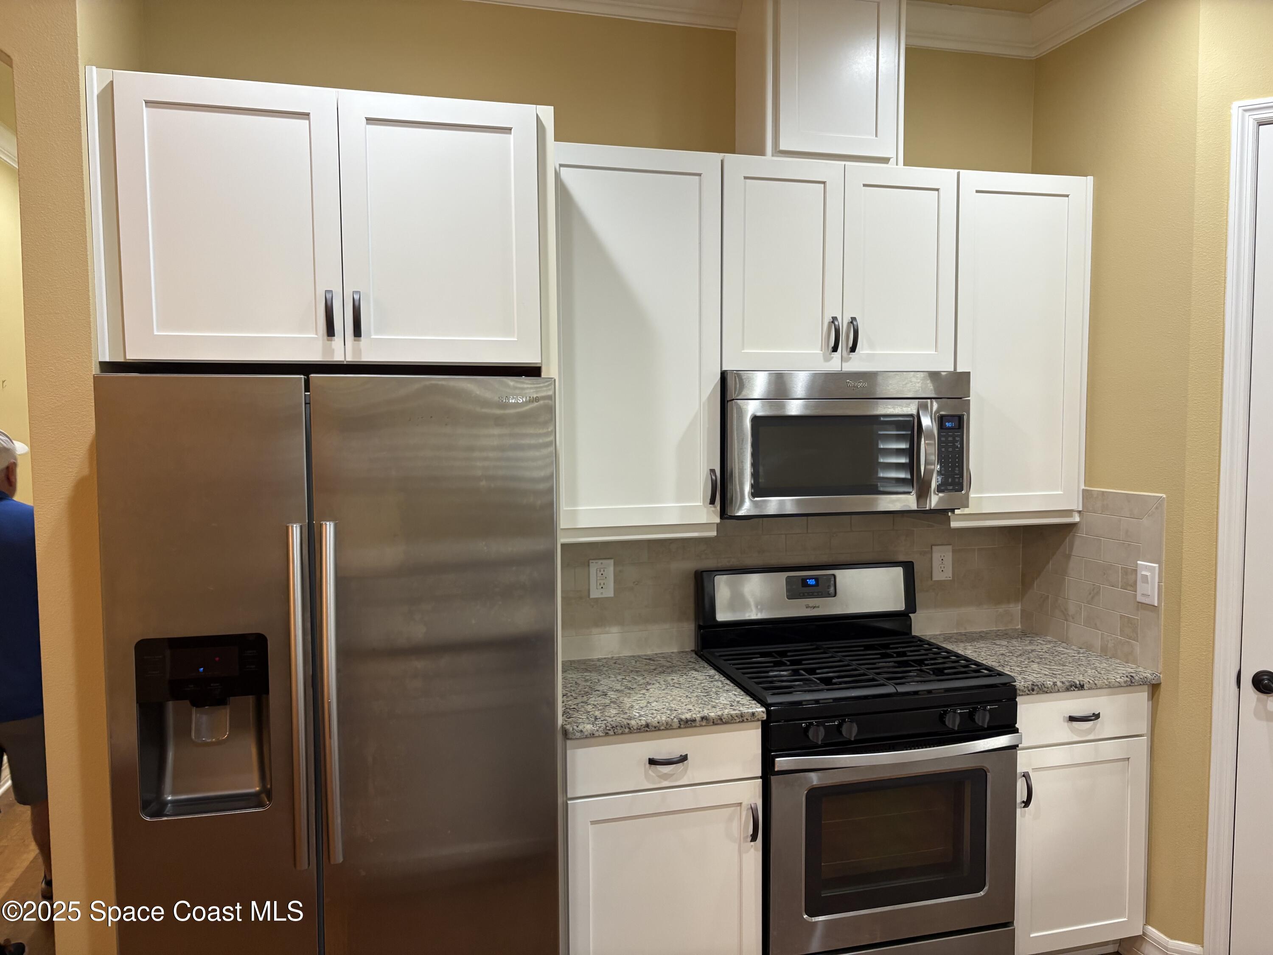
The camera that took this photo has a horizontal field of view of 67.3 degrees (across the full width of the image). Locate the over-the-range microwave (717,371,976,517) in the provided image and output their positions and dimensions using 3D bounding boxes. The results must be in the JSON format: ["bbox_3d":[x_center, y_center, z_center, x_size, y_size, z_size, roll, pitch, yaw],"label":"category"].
[{"bbox_3d":[0.579,-0.113,2.950,0.761,0.413,0.428,-1,4,-15],"label":"over-the-range microwave"}]

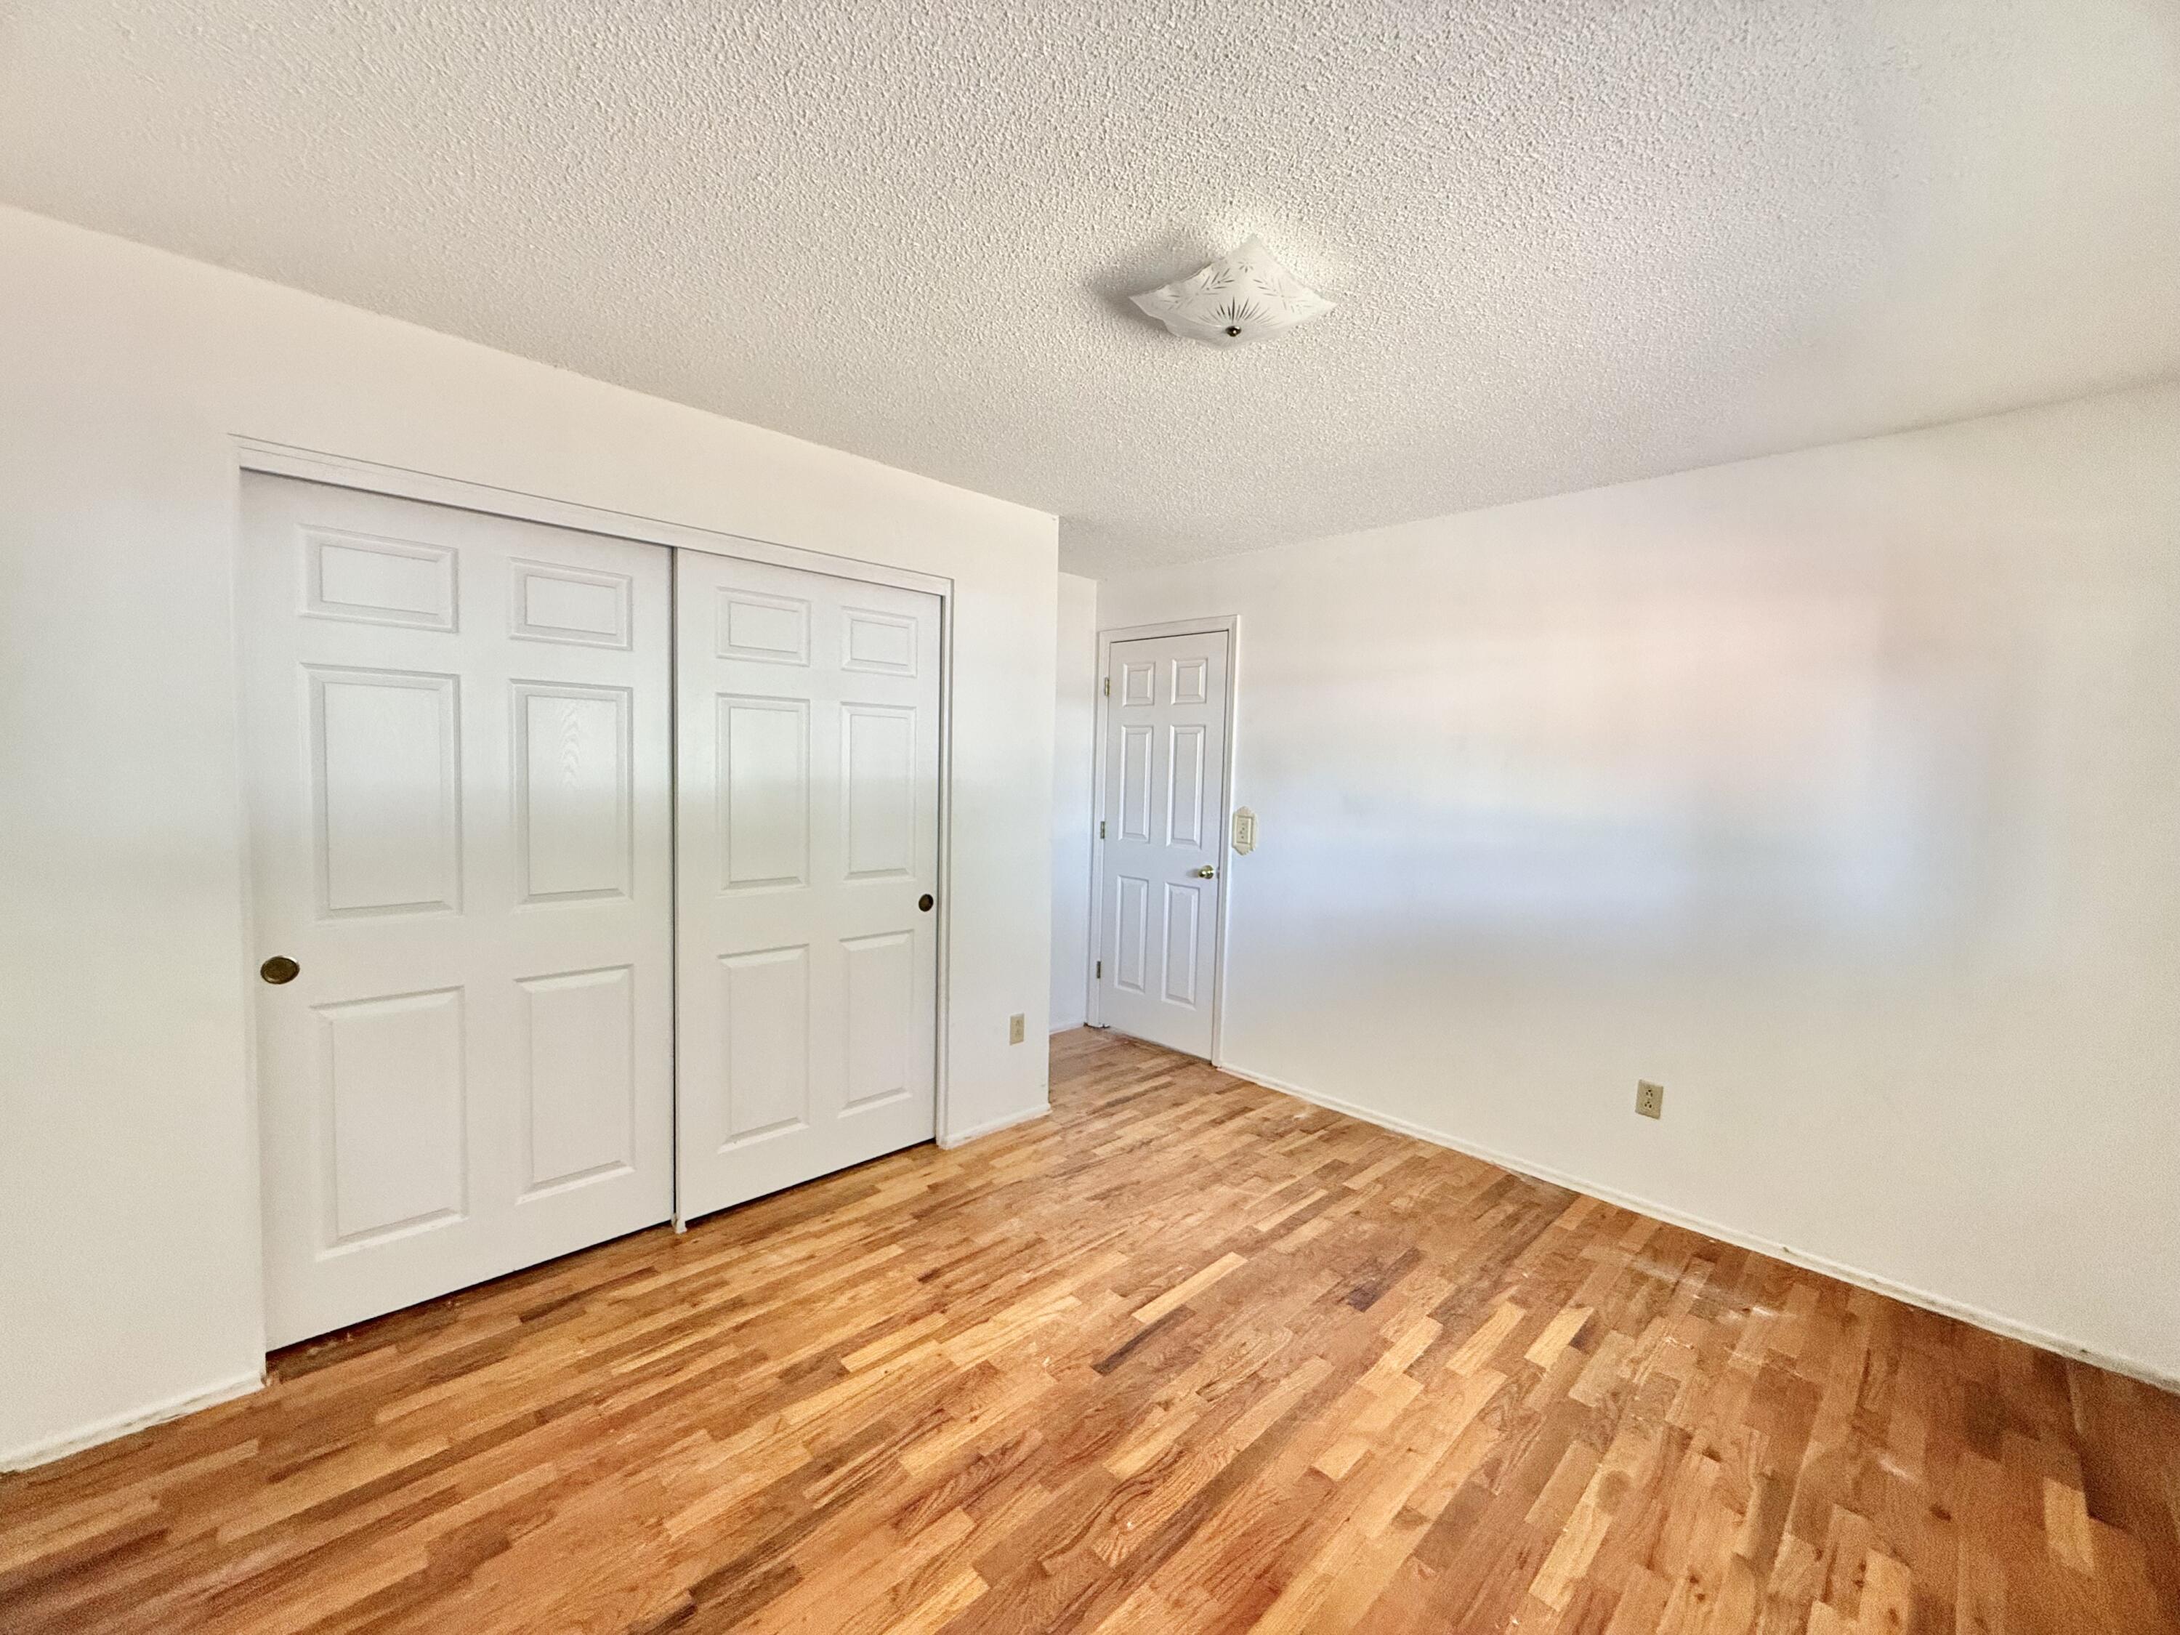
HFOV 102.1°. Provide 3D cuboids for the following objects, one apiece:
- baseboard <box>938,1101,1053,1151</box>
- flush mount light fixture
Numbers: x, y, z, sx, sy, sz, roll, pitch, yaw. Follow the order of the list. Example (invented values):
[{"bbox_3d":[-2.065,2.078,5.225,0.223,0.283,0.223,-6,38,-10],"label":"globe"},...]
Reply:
[{"bbox_3d":[-0.364,1.208,3.465,0.560,0.045,0.020,-2,5,-44],"label":"baseboard"},{"bbox_3d":[0.291,-1.022,1.770,0.305,0.115,0.305,-2,5,-44],"label":"flush mount light fixture"}]

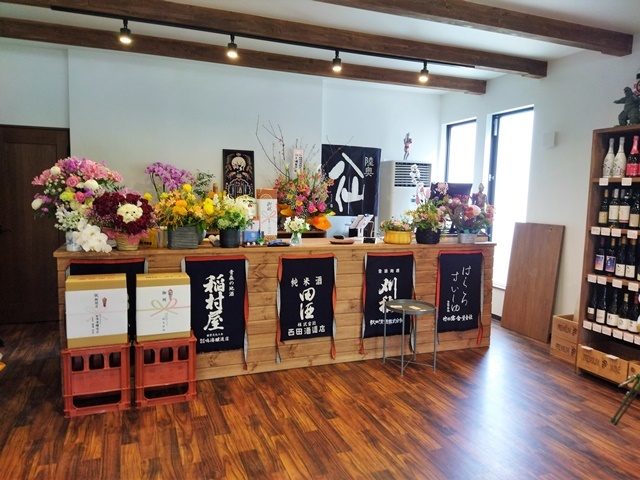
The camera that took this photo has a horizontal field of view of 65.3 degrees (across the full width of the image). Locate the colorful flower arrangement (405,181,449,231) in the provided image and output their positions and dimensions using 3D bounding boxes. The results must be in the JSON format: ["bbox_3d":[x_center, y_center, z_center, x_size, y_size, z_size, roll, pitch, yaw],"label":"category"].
[{"bbox_3d":[1.007,-0.304,4.675,0.360,0.460,0.320,-1,6,-23],"label":"colorful flower arrangement"}]

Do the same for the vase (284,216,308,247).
[{"bbox_3d":[-0.190,-0.071,4.063,0.195,0.241,0.170,-1,6,-22],"label":"vase"}]

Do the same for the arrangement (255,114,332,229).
[{"bbox_3d":[-0.290,-0.728,5.464,0.802,1.210,0.600,-1,5,-22],"label":"arrangement"}]

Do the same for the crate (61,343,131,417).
[{"bbox_3d":[-1.450,0.877,3.281,0.383,0.420,0.265,-1,6,-22],"label":"crate"}]

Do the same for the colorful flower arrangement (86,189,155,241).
[{"bbox_3d":[-1.452,-0.179,3.651,0.481,0.355,0.400,-1,5,-22],"label":"colorful flower arrangement"}]

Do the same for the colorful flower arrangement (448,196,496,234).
[{"bbox_3d":[1.489,-0.239,4.873,0.440,0.360,0.380,-1,5,-22],"label":"colorful flower arrangement"}]

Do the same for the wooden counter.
[{"bbox_3d":[-0.182,0.509,4.327,3.670,0.960,0.700,-1,6,-23],"label":"wooden counter"}]

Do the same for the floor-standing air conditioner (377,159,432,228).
[{"bbox_3d":[1.141,-0.089,6.813,0.600,1.914,0.320,-1,5,-22],"label":"floor-standing air conditioner"}]

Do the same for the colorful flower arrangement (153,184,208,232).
[{"bbox_3d":[-1.071,-0.242,3.831,0.404,0.357,0.360,-1,5,-22],"label":"colorful flower arrangement"}]

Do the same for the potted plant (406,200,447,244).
[{"bbox_3d":[0.978,-0.164,4.567,0.370,0.393,0.320,-1,6,-22],"label":"potted plant"}]

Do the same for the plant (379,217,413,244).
[{"bbox_3d":[0.691,-0.087,4.567,0.290,0.250,0.240,-1,6,-23],"label":"plant"}]

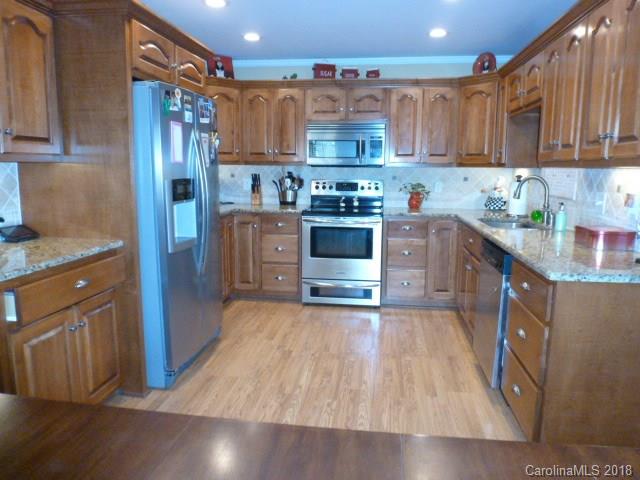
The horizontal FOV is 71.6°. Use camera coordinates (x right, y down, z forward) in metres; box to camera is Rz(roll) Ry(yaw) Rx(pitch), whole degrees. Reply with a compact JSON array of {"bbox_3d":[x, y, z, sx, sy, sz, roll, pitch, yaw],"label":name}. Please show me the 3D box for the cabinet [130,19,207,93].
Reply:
[{"bbox_3d":[-1.217,-1.098,2.794,0.650,0.305,0.990,2,9,8],"label":"cabinet"}]

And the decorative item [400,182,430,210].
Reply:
[{"bbox_3d":[0.951,-0.437,4.447,0.290,0.281,0.220,2,9,8],"label":"decorative item"}]

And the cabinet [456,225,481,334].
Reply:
[{"bbox_3d":[1.468,0.332,3.416,0.601,0.825,0.930,2,9,8],"label":"cabinet"}]

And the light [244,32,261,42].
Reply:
[{"bbox_3d":[-0.580,-1.736,3.817,0.160,0.050,0.160,2,9,8],"label":"light"}]

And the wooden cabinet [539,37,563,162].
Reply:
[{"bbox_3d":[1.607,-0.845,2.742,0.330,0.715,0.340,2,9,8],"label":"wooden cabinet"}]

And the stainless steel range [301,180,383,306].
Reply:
[{"bbox_3d":[0.245,0.015,4.481,0.760,1.195,0.680,2,9,8],"label":"stainless steel range"}]

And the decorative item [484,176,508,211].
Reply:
[{"bbox_3d":[1.748,-0.453,4.378,0.210,0.330,0.170,6,10,32],"label":"decorative item"}]

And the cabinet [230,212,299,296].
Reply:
[{"bbox_3d":[-0.483,0.132,4.597,0.678,0.855,0.610,2,9,8],"label":"cabinet"}]

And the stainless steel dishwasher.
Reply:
[{"bbox_3d":[1.326,0.446,2.672,0.620,0.805,0.602,2,9,8],"label":"stainless steel dishwasher"}]

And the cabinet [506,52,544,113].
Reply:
[{"bbox_3d":[1.692,-1.143,3.337,0.342,0.335,0.851,2,9,8],"label":"cabinet"}]

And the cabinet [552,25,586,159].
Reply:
[{"bbox_3d":[1.561,-0.808,2.482,0.342,0.733,0.335,2,9,8],"label":"cabinet"}]

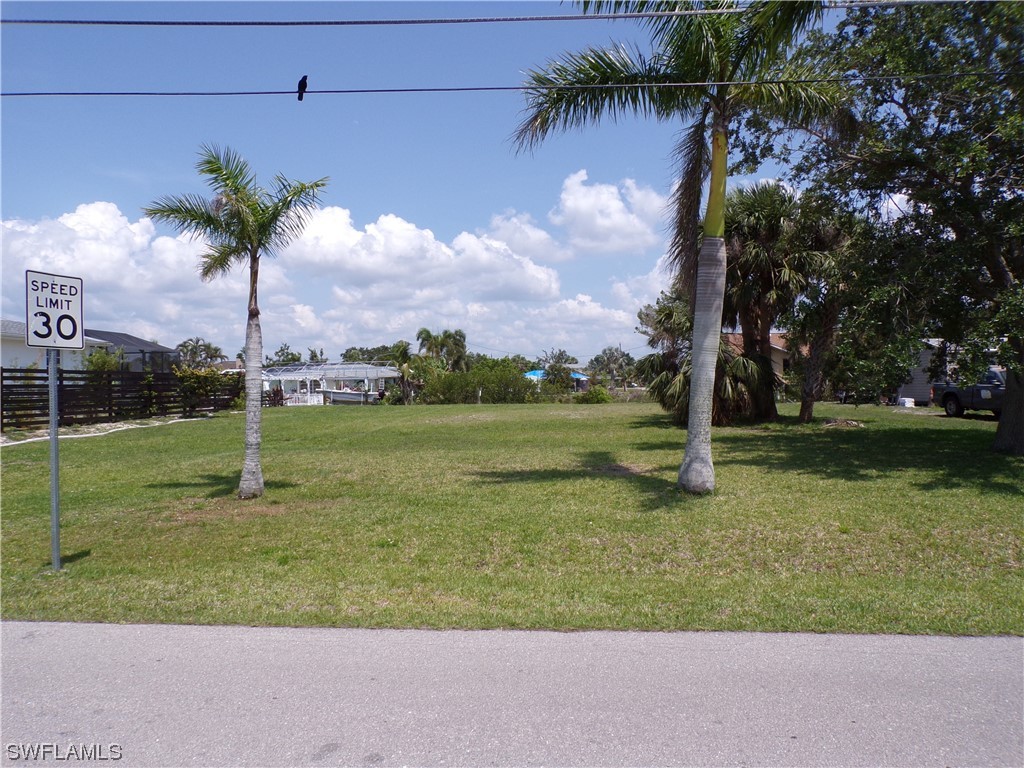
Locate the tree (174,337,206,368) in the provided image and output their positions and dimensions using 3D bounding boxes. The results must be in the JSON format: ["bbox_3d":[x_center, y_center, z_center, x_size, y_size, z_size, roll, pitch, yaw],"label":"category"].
[{"bbox_3d":[-19.500,-0.750,43.000,2.100,4.300,2.100,0,0,0],"label":"tree"}]

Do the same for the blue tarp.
[{"bbox_3d":[6.700,-1.400,108.000,9.700,1.450,4.000,0,0,0],"label":"blue tarp"}]

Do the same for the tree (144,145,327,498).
[{"bbox_3d":[-4.180,-0.960,10.750,2.750,5.350,2.600,0,0,0],"label":"tree"}]

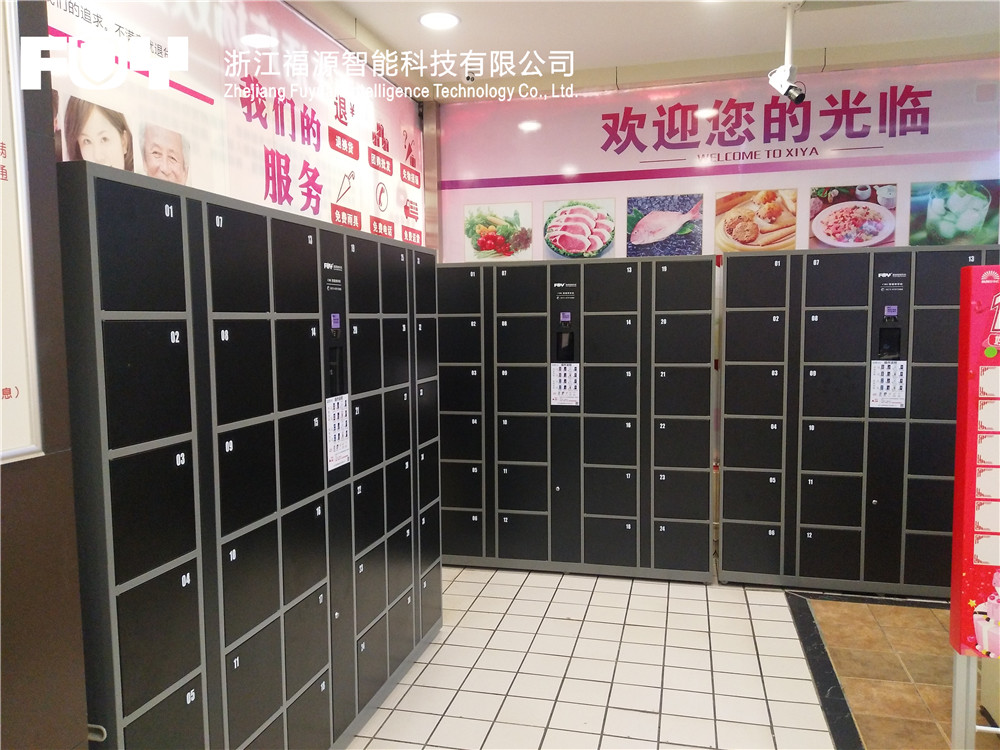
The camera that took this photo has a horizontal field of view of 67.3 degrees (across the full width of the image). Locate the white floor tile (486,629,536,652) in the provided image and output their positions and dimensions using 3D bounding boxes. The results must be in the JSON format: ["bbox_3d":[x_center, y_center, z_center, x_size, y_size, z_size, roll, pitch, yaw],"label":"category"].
[{"bbox_3d":[0.052,1.250,3.522,0.195,0.010,0.195,0,5,14],"label":"white floor tile"}]

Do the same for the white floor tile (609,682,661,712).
[{"bbox_3d":[0.535,1.280,2.970,0.197,0.010,0.197,0,5,14],"label":"white floor tile"}]

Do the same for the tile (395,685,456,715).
[{"bbox_3d":[-0.289,1.296,2.990,0.197,0.010,0.197,1,5,14],"label":"tile"}]

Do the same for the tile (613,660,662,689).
[{"bbox_3d":[0.585,1.265,3.167,0.196,0.010,0.196,1,5,14],"label":"tile"}]

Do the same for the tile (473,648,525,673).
[{"bbox_3d":[0.003,1.259,3.312,0.197,0.010,0.197,1,5,14],"label":"tile"}]

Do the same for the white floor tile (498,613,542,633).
[{"bbox_3d":[0.099,1.228,3.695,0.197,0.010,0.197,0,5,14],"label":"white floor tile"}]

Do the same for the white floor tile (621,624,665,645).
[{"bbox_3d":[0.680,1.232,3.550,0.197,0.010,0.197,0,5,14],"label":"white floor tile"}]

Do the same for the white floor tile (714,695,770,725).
[{"bbox_3d":[0.924,1.284,2.876,0.196,0.010,0.196,1,5,14],"label":"white floor tile"}]

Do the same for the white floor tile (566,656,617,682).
[{"bbox_3d":[0.390,1.263,3.212,0.197,0.010,0.197,0,5,14],"label":"white floor tile"}]

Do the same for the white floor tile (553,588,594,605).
[{"bbox_3d":[0.399,1.214,4.080,0.196,0.010,0.196,1,5,14],"label":"white floor tile"}]

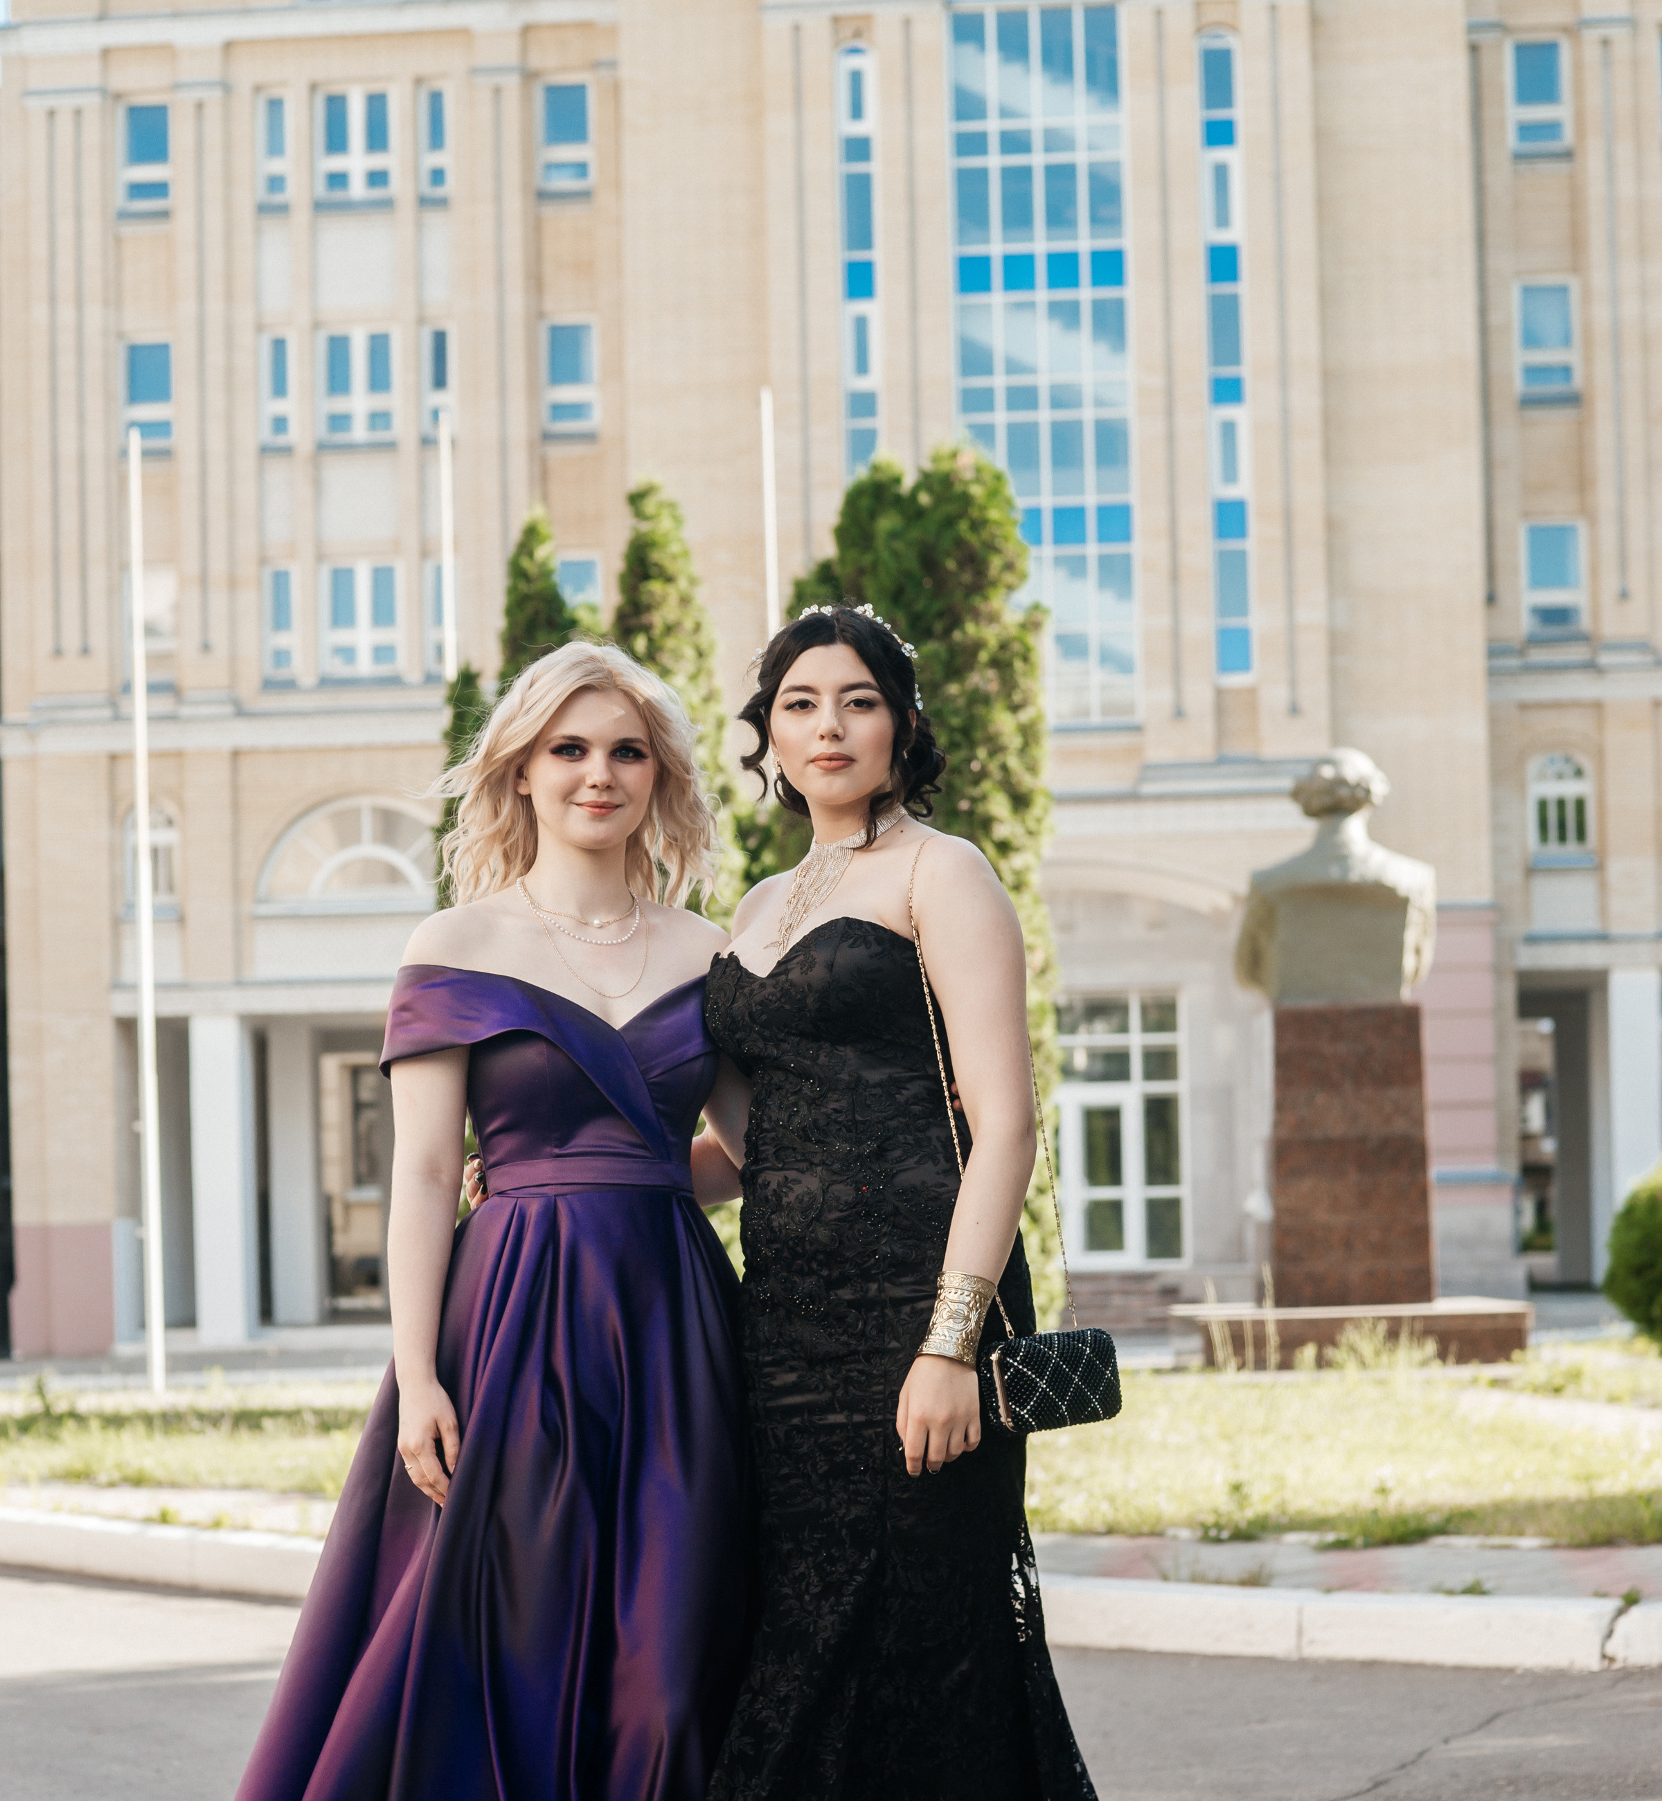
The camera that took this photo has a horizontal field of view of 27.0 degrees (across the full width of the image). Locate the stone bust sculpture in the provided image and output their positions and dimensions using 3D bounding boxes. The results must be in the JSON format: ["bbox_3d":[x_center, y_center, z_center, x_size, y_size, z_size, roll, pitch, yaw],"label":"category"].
[{"bbox_3d":[3.644,-0.176,25.000,1.420,1.830,0.880,-1,-2,4],"label":"stone bust sculpture"}]

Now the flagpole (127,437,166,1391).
[{"bbox_3d":[-5.087,0.082,25.694,0.105,7.200,0.105,-1,-2,4],"label":"flagpole"}]

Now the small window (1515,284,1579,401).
[{"bbox_3d":[9.619,-7.492,46.544,0.801,1.680,0.150,-1,-2,4],"label":"small window"}]

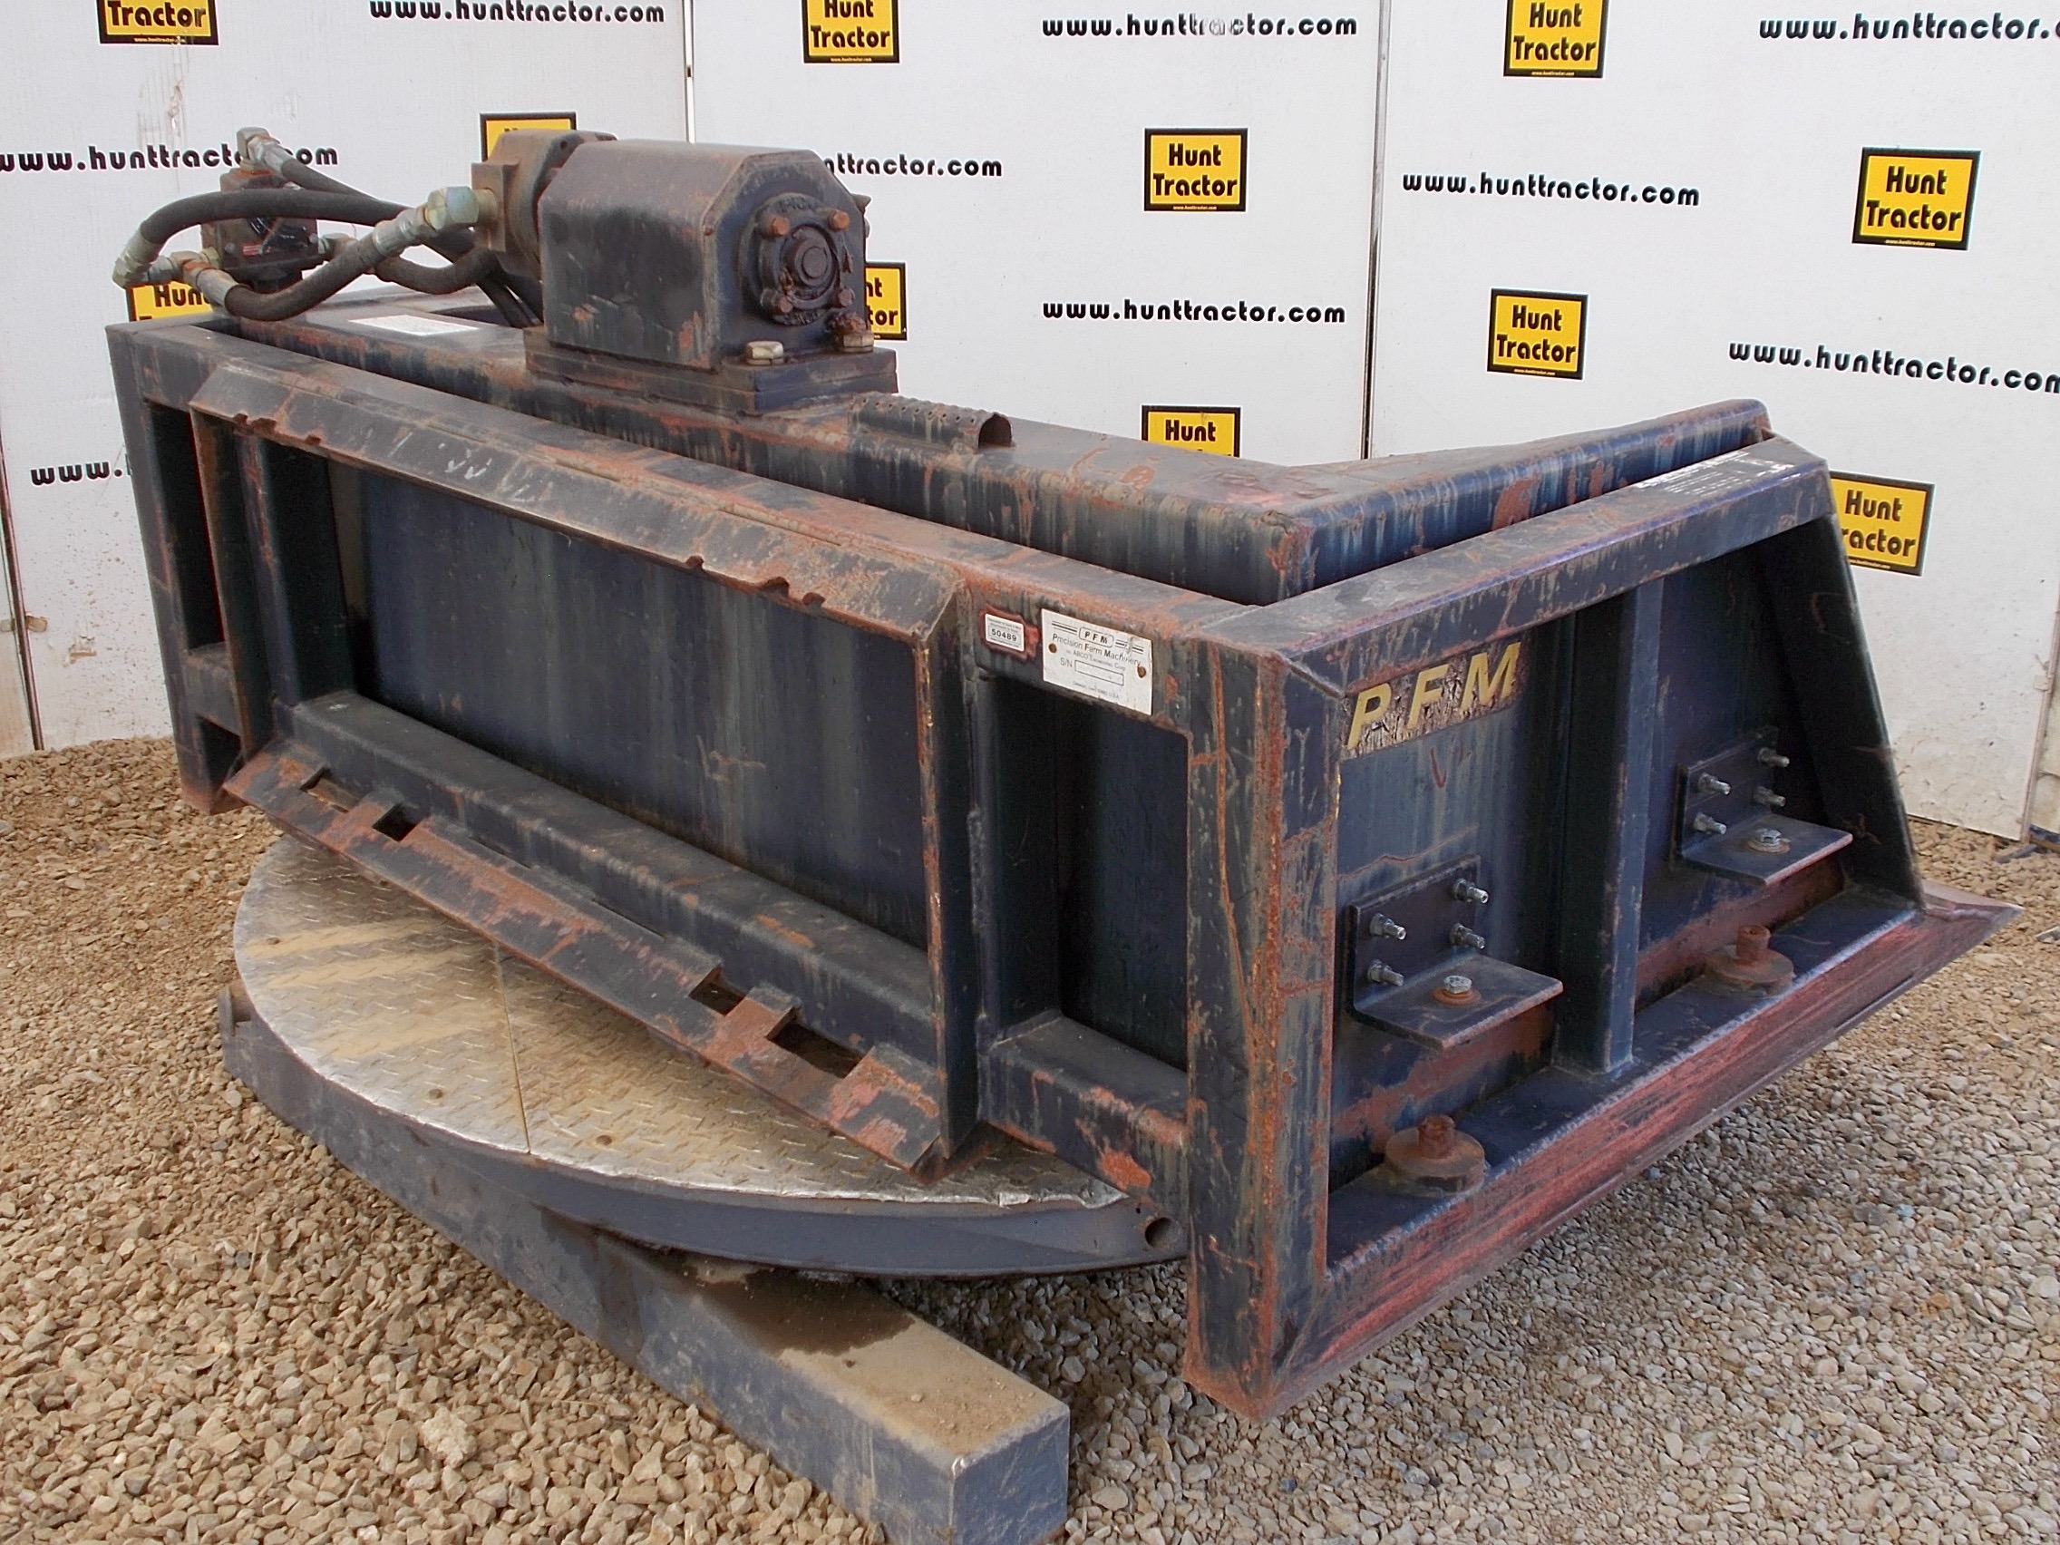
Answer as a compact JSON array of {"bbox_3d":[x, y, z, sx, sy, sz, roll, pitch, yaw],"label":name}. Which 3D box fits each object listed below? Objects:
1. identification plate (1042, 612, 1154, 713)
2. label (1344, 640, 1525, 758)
[{"bbox_3d":[0.043,-0.072,1.506,0.003,0.049,0.100,-20,27,-39],"label":"identification plate"},{"bbox_3d":[0.285,-0.053,1.622,0.203,0.053,0.003,-17,26,-40],"label":"label"}]

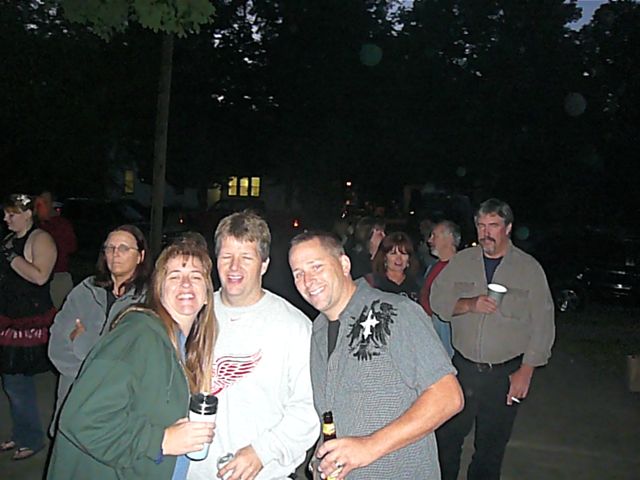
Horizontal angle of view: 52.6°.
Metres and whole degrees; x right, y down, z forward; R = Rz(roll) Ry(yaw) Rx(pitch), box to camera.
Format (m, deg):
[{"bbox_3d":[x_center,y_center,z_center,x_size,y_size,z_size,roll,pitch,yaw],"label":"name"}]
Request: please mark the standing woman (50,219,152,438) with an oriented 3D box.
[{"bbox_3d":[-0.902,0.710,2.720,0.560,1.553,0.400,3,0,12],"label":"standing woman"}]

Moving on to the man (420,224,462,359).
[{"bbox_3d":[0.697,0.723,4.000,0.360,1.689,0.500,3,0,-12],"label":"man"}]

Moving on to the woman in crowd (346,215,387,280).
[{"bbox_3d":[0.316,0.695,4.500,0.320,1.704,0.460,3,0,24],"label":"woman in crowd"}]

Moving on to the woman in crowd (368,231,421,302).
[{"bbox_3d":[0.389,0.751,3.750,0.460,1.602,0.320,3,0,-5],"label":"woman in crowd"}]

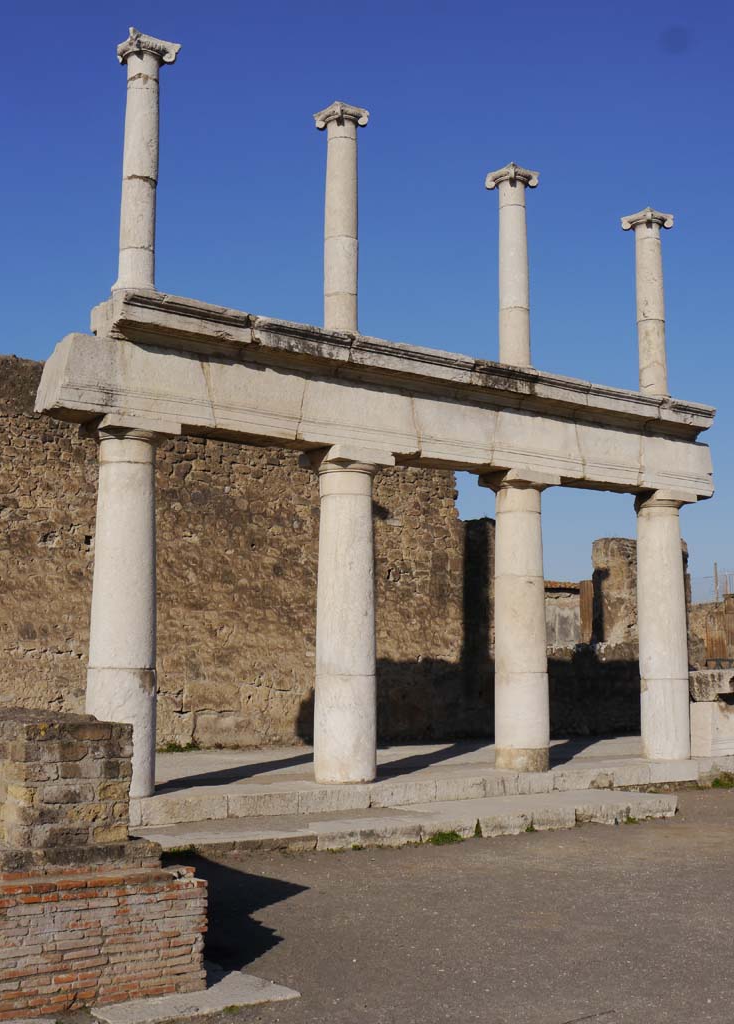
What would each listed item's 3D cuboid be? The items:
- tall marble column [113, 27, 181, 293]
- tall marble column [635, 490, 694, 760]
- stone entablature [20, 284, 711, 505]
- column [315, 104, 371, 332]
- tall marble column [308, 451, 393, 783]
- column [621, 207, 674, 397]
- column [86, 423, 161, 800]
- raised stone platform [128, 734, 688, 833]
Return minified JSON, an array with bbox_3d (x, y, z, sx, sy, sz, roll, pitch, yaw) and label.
[{"bbox_3d":[-2.347,-3.556,13.672,0.517,2.904,0.517,6,-9,-39],"label":"tall marble column"},{"bbox_3d":[4.146,1.600,18.298,0.734,3.699,0.734,0,-7,0],"label":"tall marble column"},{"bbox_3d":[0.880,-1.178,15.766,10.282,1.197,1.006,6,-9,-39],"label":"stone entablature"},{"bbox_3d":[-0.294,-3.336,15.315,0.503,2.870,0.503,6,-9,-39],"label":"column"},{"bbox_3d":[-0.239,1.168,14.785,0.775,3.699,0.775,6,-9,-39],"label":"tall marble column"},{"bbox_3d":[4.119,-2.911,18.852,0.517,2.890,0.517,6,-9,-39],"label":"column"},{"bbox_3d":[-2.432,0.959,13.027,0.734,3.686,0.734,0,-7,0],"label":"column"},{"bbox_3d":[-0.974,3.515,17.601,9.724,0.252,7.052,6,-9,-39],"label":"raised stone platform"}]

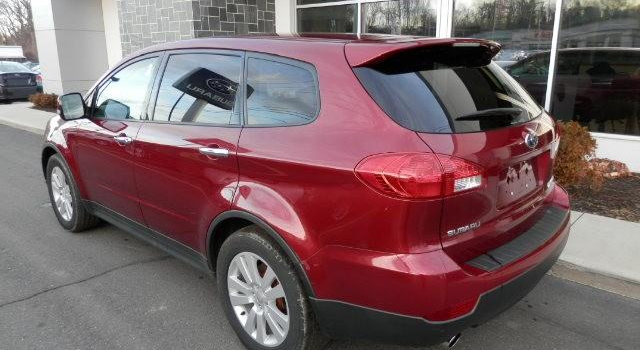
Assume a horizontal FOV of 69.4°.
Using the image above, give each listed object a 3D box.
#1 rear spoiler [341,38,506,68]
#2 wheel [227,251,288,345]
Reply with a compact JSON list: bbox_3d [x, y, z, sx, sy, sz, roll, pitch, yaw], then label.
[{"bbox_3d":[0.633,-0.612,2.347,0.320,0.160,1.300,13,18,42],"label":"rear spoiler"},{"bbox_3d":[-0.259,0.603,2.346,0.490,0.490,0.190,13,18,42],"label":"wheel"}]

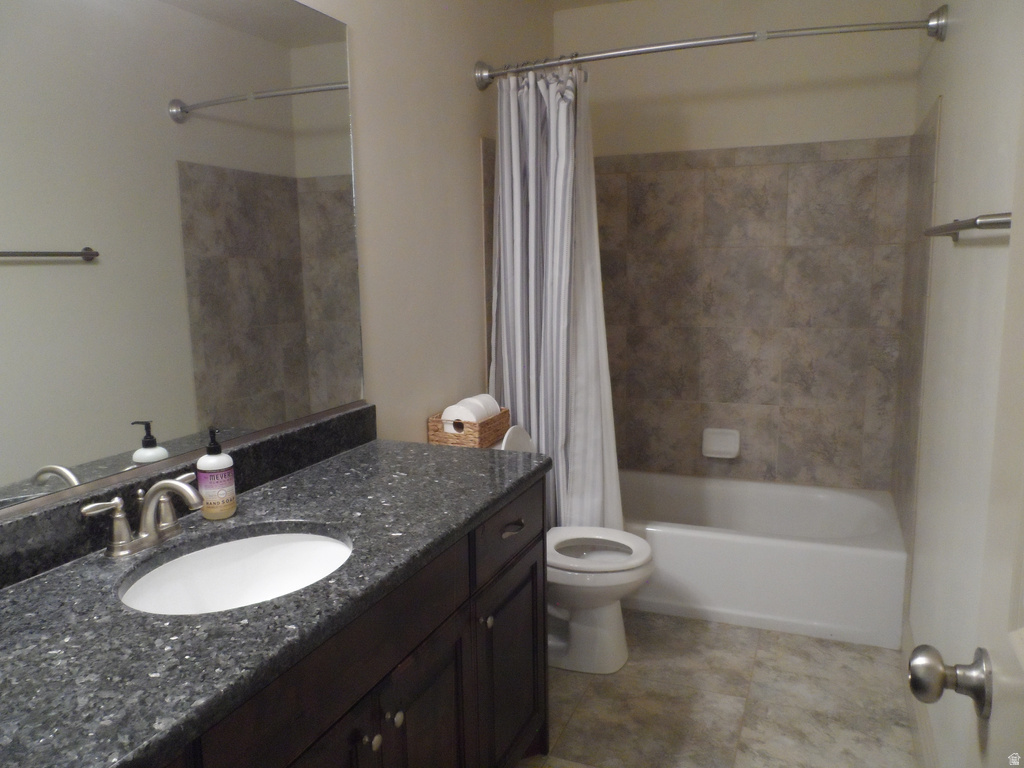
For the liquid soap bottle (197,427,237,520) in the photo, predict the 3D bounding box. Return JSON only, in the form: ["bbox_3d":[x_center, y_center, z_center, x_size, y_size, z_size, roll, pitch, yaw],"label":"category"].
[{"bbox_3d":[-0.597,0.174,1.430,0.068,0.182,0.068,-6,10,-30],"label":"liquid soap bottle"}]

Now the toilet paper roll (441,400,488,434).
[{"bbox_3d":[-0.153,0.126,2.354,0.123,0.123,0.102,2,9,23],"label":"toilet paper roll"}]

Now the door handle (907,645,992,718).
[{"bbox_3d":[0.421,0.286,0.693,0.066,0.066,0.066,2,9,23],"label":"door handle"}]

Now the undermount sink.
[{"bbox_3d":[-0.454,0.385,1.213,0.350,0.160,0.415,2,9,23],"label":"undermount sink"}]

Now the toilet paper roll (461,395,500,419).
[{"bbox_3d":[-0.114,0.105,2.445,0.123,0.123,0.102,2,9,23],"label":"toilet paper roll"}]

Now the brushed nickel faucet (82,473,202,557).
[{"bbox_3d":[-0.614,0.229,1.264,0.175,0.122,0.235,2,9,23],"label":"brushed nickel faucet"}]

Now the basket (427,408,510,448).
[{"bbox_3d":[-0.144,0.149,2.408,0.185,0.100,0.232,2,9,23],"label":"basket"}]

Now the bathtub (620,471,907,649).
[{"bbox_3d":[0.772,0.656,2.998,1.500,0.345,0.740,2,9,23],"label":"bathtub"}]

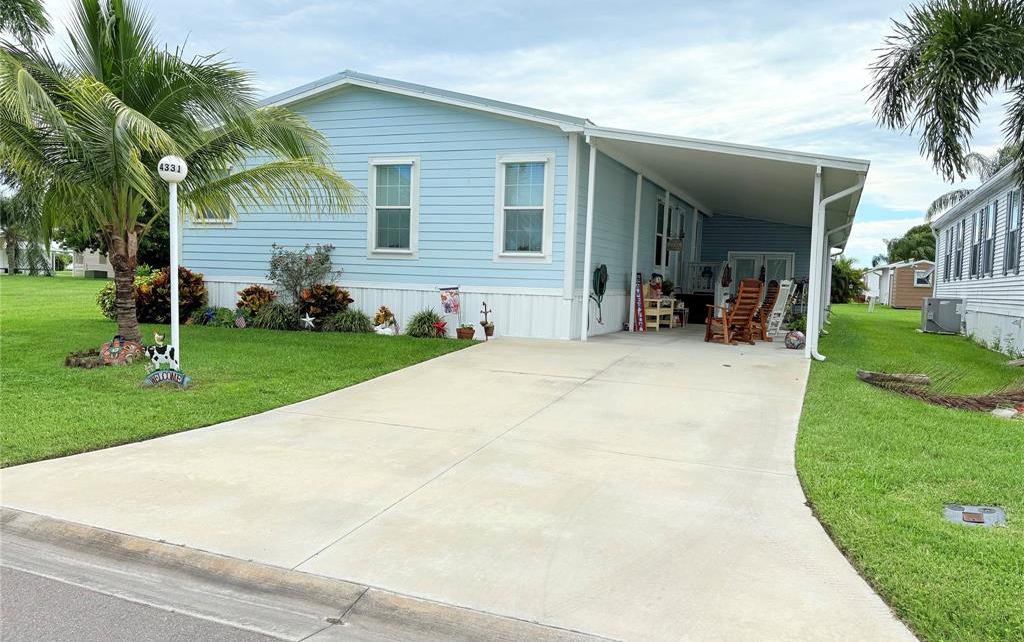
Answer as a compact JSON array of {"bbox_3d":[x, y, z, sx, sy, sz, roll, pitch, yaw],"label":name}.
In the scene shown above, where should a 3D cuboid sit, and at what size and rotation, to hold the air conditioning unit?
[{"bbox_3d":[11.977,-0.137,21.386,0.884,0.983,0.950,3,3,22],"label":"air conditioning unit"}]

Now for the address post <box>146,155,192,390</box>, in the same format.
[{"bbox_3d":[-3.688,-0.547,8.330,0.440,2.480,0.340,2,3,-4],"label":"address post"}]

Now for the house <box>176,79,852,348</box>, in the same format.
[{"bbox_3d":[3.199,-2.464,23.450,13.064,4.701,22.300,3,3,22],"label":"house"}]

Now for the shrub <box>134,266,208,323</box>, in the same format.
[{"bbox_3d":[-6.530,-0.508,14.750,1.350,1.080,1.250,3,3,22],"label":"shrub"}]

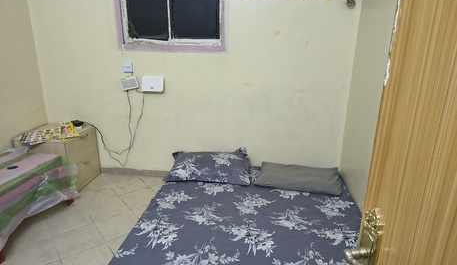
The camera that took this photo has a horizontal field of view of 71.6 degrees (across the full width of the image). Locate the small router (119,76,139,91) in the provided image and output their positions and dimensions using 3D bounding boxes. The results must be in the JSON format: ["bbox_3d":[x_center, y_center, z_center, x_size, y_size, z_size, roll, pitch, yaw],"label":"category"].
[{"bbox_3d":[-0.924,-0.460,2.957,0.160,0.104,0.030,-11,15,11],"label":"small router"}]

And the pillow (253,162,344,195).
[{"bbox_3d":[0.597,0.369,2.701,0.680,0.115,0.420,4,18,11],"label":"pillow"}]

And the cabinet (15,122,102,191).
[{"bbox_3d":[-1.631,0.252,3.079,0.510,0.525,0.480,3,18,7],"label":"cabinet"}]

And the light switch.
[{"bbox_3d":[-0.941,-0.609,2.968,0.084,0.088,0.022,3,18,7],"label":"light switch"}]

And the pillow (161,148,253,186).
[{"bbox_3d":[-0.161,0.287,2.825,0.720,0.175,0.460,3,18,7],"label":"pillow"}]

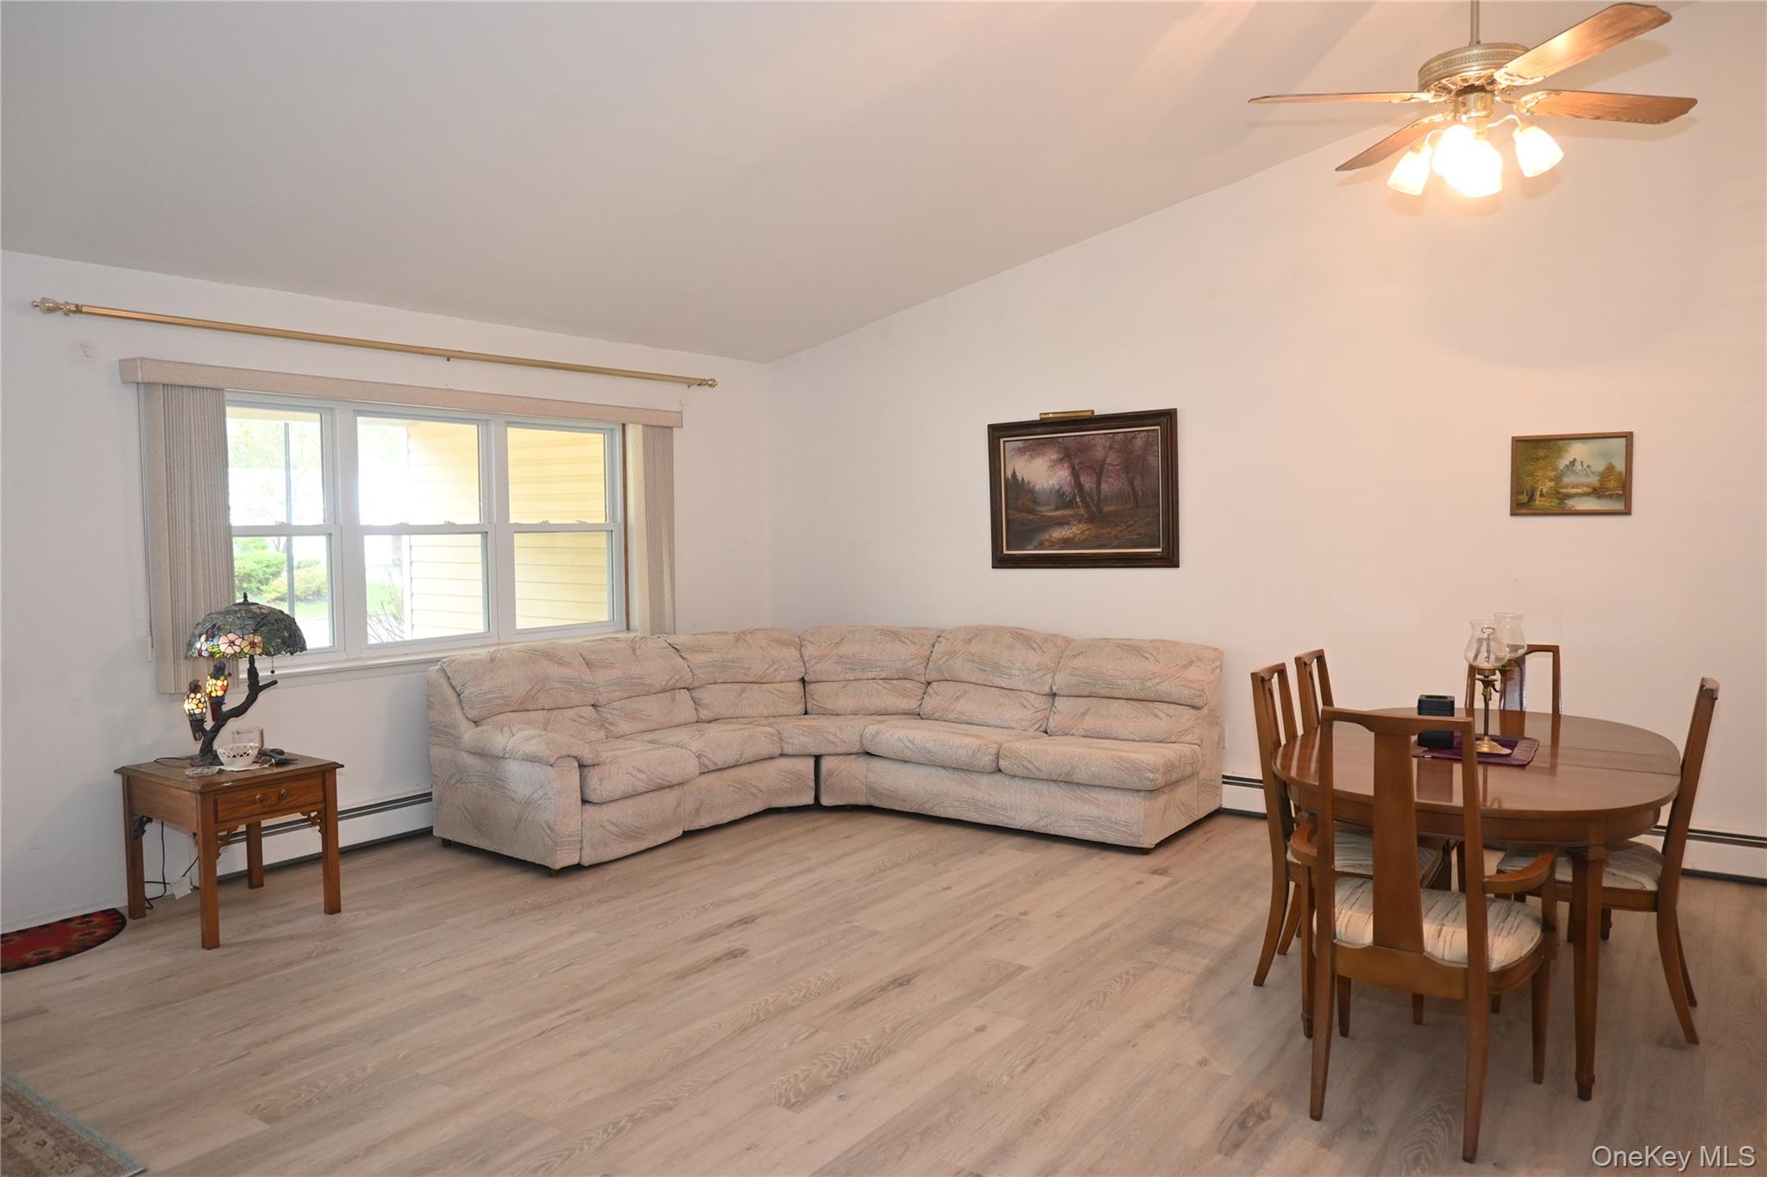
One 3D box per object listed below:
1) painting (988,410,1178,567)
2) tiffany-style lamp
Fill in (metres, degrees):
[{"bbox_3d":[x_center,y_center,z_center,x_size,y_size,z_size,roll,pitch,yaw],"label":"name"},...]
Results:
[{"bbox_3d":[1.026,-0.502,6.218,1.100,0.799,0.050,1,4,37],"label":"painting"},{"bbox_3d":[-2.419,0.341,4.489,0.422,0.633,0.412,-3,4,-38],"label":"tiffany-style lamp"}]

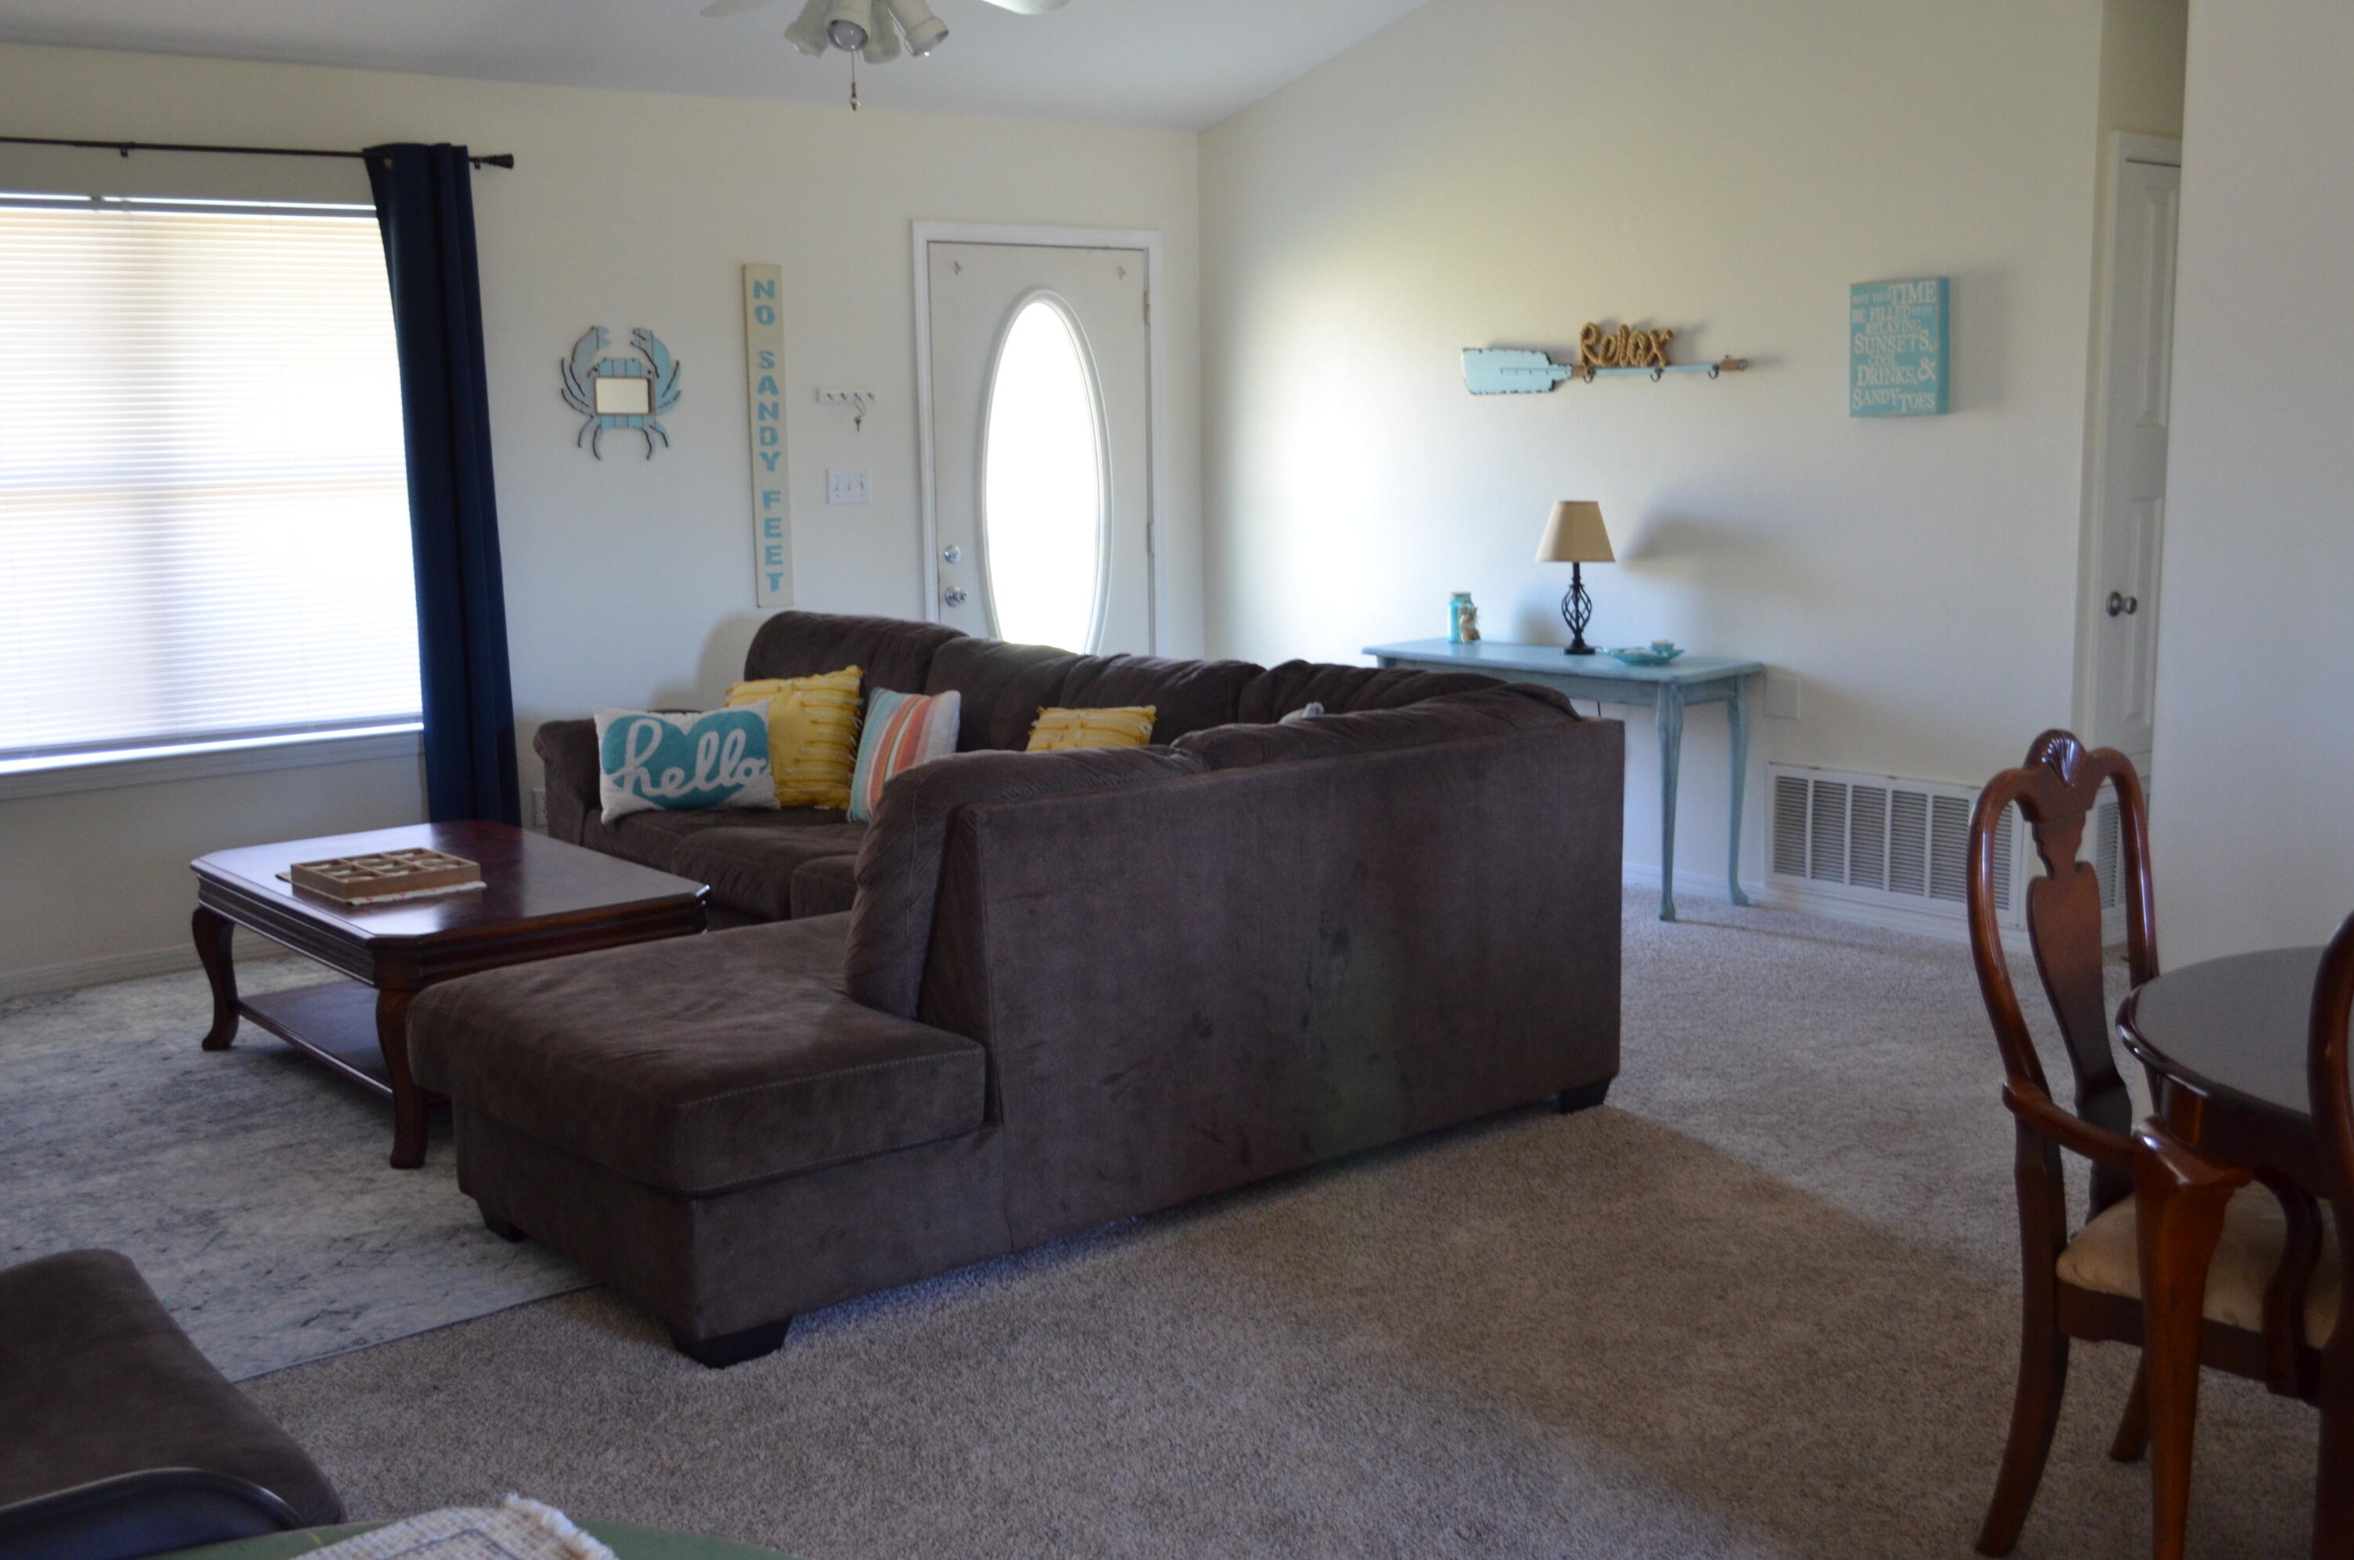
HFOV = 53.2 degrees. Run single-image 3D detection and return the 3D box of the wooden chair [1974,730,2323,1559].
[{"bbox_3d":[1.323,0.474,2.882,0.590,1.030,0.610,-9,12,-43],"label":"wooden chair"}]

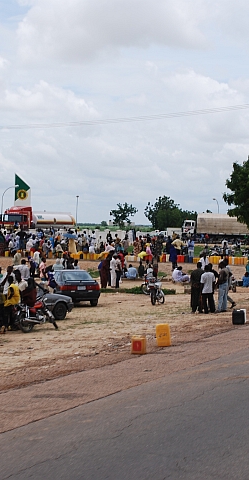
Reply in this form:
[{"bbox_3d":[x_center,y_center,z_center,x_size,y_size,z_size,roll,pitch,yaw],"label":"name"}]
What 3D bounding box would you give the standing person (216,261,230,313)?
[{"bbox_3d":[3.336,1.592,38.500,0.380,1.750,0.480,1,1,21],"label":"standing person"}]

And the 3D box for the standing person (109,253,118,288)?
[{"bbox_3d":[-0.496,1.515,55.989,0.380,1.740,0.480,1,1,-24],"label":"standing person"}]

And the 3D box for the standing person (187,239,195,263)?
[{"bbox_3d":[4.841,0.737,82.989,0.500,1.710,0.350,2,1,12],"label":"standing person"}]

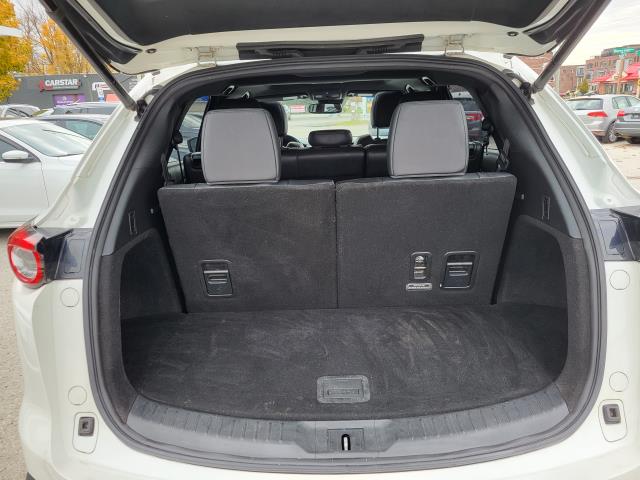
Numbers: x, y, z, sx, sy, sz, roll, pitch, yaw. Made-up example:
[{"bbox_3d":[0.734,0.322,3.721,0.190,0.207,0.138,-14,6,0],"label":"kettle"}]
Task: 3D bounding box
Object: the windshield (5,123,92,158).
[{"bbox_3d":[-3.682,-1.405,6.648,0.750,0.420,1.380,-3,15,-2],"label":"windshield"}]

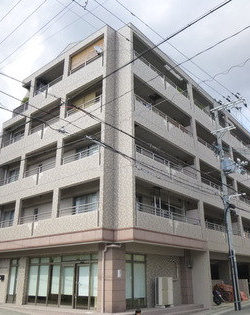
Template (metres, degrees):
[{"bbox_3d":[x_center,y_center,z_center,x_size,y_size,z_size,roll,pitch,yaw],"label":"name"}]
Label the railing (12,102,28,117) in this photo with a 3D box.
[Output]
[{"bbox_3d":[-7.497,-3.334,21.799,2.200,0.940,0.090,-17,-27,37],"label":"railing"}]

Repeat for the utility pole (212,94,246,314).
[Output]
[{"bbox_3d":[6.763,2.217,18.095,2.250,12.500,0.850,-17,-27,37],"label":"utility pole"}]

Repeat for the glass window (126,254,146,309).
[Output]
[{"bbox_3d":[0.528,5.827,14.329,0.100,2.360,1.530,-17,-27,37],"label":"glass window"}]

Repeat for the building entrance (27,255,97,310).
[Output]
[{"bbox_3d":[-3.309,6.252,15.405,5.400,2.430,0.220,-17,-27,37],"label":"building entrance"}]

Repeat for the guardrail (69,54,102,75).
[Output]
[{"bbox_3d":[-2.291,-5.314,17.651,2.870,0.420,0.080,-17,-27,37],"label":"guardrail"}]

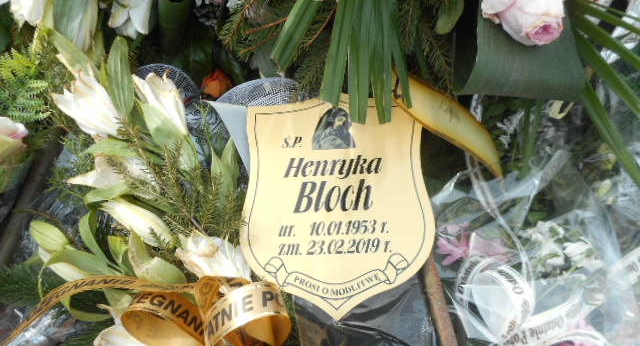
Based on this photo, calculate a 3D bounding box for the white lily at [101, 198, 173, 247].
[{"bbox_3d":[-0.214,0.058,0.540,0.095,0.035,0.035,30,19,-18],"label":"white lily"}]

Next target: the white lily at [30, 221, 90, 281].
[{"bbox_3d":[-0.309,0.093,0.550,0.045,0.090,0.045,-42,24,10],"label":"white lily"}]

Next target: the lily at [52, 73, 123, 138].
[{"bbox_3d":[-0.267,-0.077,0.530,0.060,0.090,0.065,-44,27,7],"label":"lily"}]

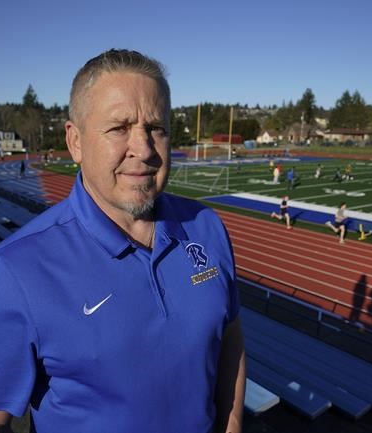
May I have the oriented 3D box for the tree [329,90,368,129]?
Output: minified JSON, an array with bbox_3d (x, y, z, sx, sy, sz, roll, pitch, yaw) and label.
[{"bbox_3d":[63.768,-41.134,170.014,14.912,16.037,14.912,5,12,19],"label":"tree"}]

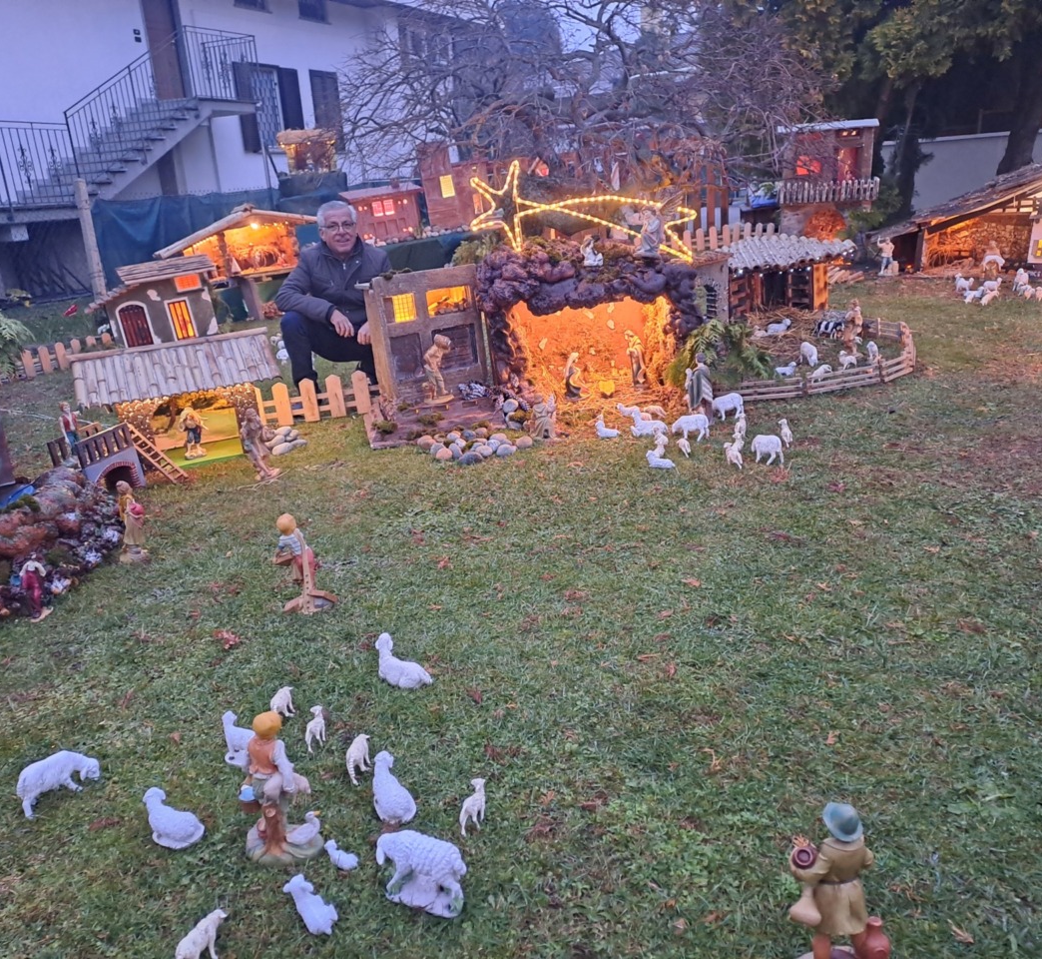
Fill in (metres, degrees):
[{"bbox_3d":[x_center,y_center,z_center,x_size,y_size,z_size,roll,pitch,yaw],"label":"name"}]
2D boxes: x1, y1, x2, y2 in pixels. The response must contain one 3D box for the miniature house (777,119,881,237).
[{"bbox_3d":[2.604,-2.456,7.900,0.820,1.080,0.480,0,17,14],"label":"miniature house"}]

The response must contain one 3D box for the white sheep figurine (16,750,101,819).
[{"bbox_3d":[-0.950,0.616,1.917,0.158,0.108,0.060,-15,21,-32],"label":"white sheep figurine"}]

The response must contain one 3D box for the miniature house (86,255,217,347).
[{"bbox_3d":[-2.595,-1.270,6.600,0.770,0.590,0.400,-16,18,-23],"label":"miniature house"}]

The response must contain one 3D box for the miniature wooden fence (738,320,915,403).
[{"bbox_3d":[1.423,-0.624,4.473,1.080,0.130,0.920,-4,23,-2],"label":"miniature wooden fence"}]

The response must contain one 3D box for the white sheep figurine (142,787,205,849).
[{"bbox_3d":[-0.603,0.584,1.612,0.095,0.091,0.064,-3,18,2],"label":"white sheep figurine"}]

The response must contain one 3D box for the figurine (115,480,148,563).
[{"bbox_3d":[-1.244,0.135,2.950,0.095,0.265,0.088,-7,17,-8],"label":"figurine"}]

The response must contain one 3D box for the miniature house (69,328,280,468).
[{"bbox_3d":[-1.456,-0.330,3.994,0.828,0.476,0.331,-11,19,-22],"label":"miniature house"}]

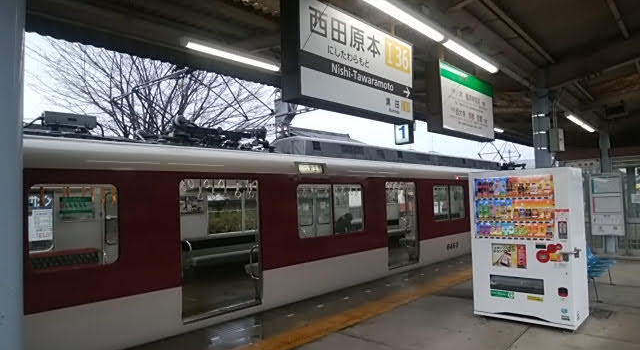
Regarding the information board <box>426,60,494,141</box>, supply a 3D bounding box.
[{"bbox_3d":[1.439,-0.696,4.073,0.150,0.620,1.200,-4,-4,44],"label":"information board"}]

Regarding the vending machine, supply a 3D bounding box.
[{"bbox_3d":[2.685,0.870,5.250,1.160,1.840,0.740,-4,-4,42],"label":"vending machine"}]

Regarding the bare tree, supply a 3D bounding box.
[{"bbox_3d":[-5.418,-1.263,13.000,8.000,7.000,6.500,0,-3,-18],"label":"bare tree"}]

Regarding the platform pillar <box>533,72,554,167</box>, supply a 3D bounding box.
[{"bbox_3d":[3.137,0.179,5.686,0.200,3.290,0.200,-4,-4,44],"label":"platform pillar"}]

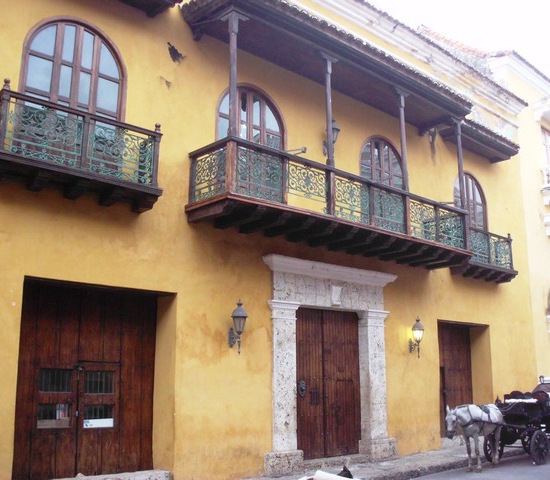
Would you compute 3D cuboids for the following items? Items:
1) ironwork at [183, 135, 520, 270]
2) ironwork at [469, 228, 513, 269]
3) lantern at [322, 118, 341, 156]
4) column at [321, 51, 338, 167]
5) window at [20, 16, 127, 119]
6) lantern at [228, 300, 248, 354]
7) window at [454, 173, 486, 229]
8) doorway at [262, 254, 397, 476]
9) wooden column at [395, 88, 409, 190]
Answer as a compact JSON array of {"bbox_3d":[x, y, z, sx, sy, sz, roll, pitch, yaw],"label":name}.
[{"bbox_3d":[2.946,-0.260,16.840,11.761,1.408,1.244,11,-16,-44],"label":"ironwork"},{"bbox_3d":[5.987,0.292,20.271,2.754,1.051,0.612,11,-16,-44],"label":"ironwork"},{"bbox_3d":[1.310,-2.326,16.221,0.316,1.020,0.388,11,-16,-44],"label":"lantern"},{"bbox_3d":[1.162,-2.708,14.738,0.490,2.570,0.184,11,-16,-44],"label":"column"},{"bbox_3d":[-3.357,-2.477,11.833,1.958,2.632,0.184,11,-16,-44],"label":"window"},{"bbox_3d":[-0.688,1.668,13.369,0.316,1.051,0.388,11,-16,-44],"label":"lantern"},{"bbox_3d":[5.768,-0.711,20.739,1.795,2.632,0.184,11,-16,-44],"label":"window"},{"bbox_3d":[1.292,2.668,15.263,4.223,4.233,0.551,11,-16,-44],"label":"doorway"},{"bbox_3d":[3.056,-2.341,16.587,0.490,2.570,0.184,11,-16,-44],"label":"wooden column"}]

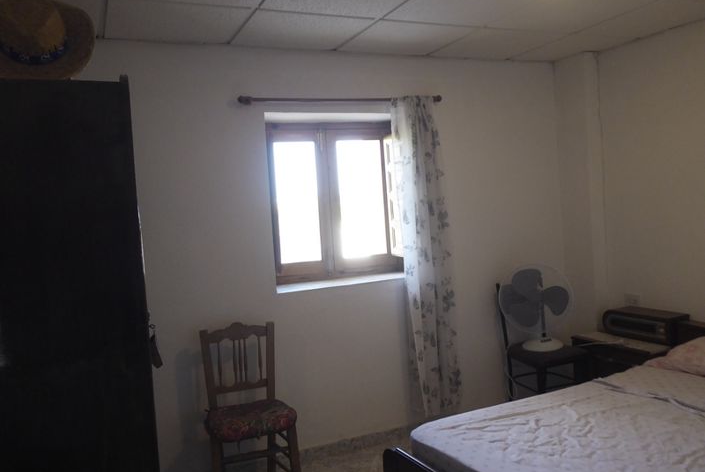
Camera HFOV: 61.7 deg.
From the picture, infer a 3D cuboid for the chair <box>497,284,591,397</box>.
[{"bbox_3d":[1.196,0.714,3.673,0.390,0.875,0.420,-5,3,-24],"label":"chair"}]

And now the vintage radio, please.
[{"bbox_3d":[1.709,0.510,3.412,0.190,0.135,0.400,-5,3,-24],"label":"vintage radio"}]

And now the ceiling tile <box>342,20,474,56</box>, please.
[{"bbox_3d":[0.290,-1.064,3.175,0.590,0.020,0.560,-5,3,-24],"label":"ceiling tile"}]

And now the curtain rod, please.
[{"bbox_3d":[-0.028,-0.760,3.278,1.232,0.045,0.060,-6,4,-24],"label":"curtain rod"}]

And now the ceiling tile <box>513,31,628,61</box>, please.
[{"bbox_3d":[1.342,-1.154,3.645,0.500,0.020,0.560,-5,3,-24],"label":"ceiling tile"}]

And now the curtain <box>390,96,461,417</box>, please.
[{"bbox_3d":[0.439,0.138,3.471,0.360,1.900,0.130,-5,3,-24],"label":"curtain"}]

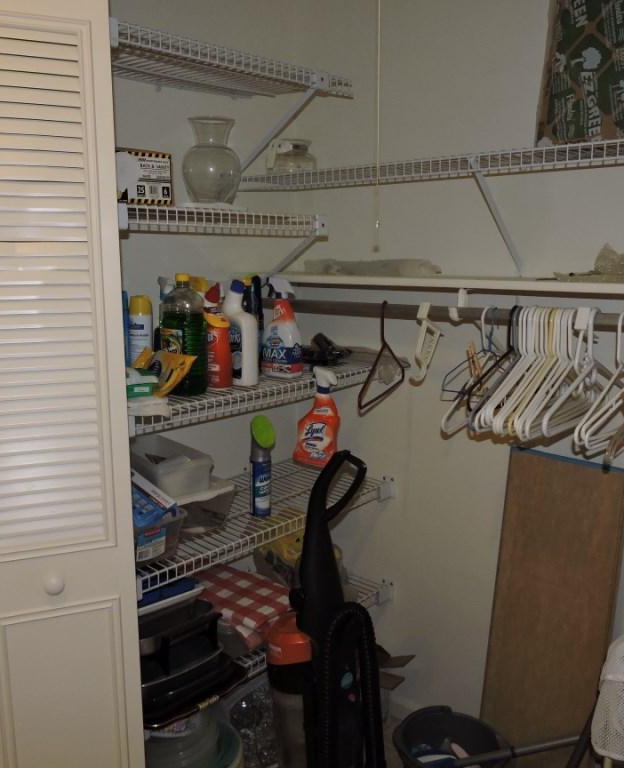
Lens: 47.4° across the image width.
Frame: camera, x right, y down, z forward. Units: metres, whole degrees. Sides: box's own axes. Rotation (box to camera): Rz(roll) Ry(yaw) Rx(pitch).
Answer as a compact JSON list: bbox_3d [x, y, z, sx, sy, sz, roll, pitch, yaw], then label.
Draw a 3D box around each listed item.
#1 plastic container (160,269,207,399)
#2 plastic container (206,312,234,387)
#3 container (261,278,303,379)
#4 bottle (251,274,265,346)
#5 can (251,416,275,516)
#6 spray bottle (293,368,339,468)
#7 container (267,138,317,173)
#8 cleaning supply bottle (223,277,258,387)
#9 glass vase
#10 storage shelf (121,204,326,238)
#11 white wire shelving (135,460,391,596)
[{"bbox_3d":[-0.322,-0.132,1.793,0.105,0.298,0.088,10,14,43],"label":"plastic container"},{"bbox_3d":[-0.248,-0.092,1.863,0.075,0.198,0.060,5,12,28],"label":"plastic container"},{"bbox_3d":[-0.079,-0.163,2.009,0.115,0.277,0.070,10,14,43],"label":"container"},{"bbox_3d":[-0.166,-0.178,2.083,0.075,0.280,0.062,10,14,43],"label":"bottle"},{"bbox_3d":[-0.138,0.229,1.982,0.066,0.275,0.057,9,14,42],"label":"can"},{"bbox_3d":[0.017,0.091,1.960,0.118,0.275,0.066,13,15,22],"label":"spray bottle"},{"bbox_3d":[-0.063,-0.682,2.161,0.170,0.128,0.132,-6,12,-27],"label":"container"},{"bbox_3d":[-0.186,-0.138,1.897,0.090,0.275,0.062,8,14,40],"label":"cleaning supply bottle"},{"bbox_3d":[-0.247,-0.541,1.723,0.142,0.200,0.142,0,10,0],"label":"glass vase"},{"bbox_3d":[-0.333,-0.409,1.816,0.400,0.045,0.660,9,14,42],"label":"storage shelf"},{"bbox_3d":[-0.227,0.373,2.084,0.418,0.042,0.930,10,14,43],"label":"white wire shelving"}]

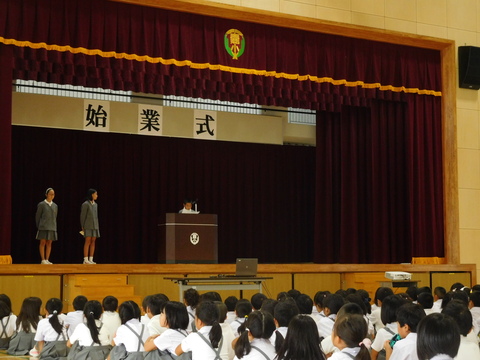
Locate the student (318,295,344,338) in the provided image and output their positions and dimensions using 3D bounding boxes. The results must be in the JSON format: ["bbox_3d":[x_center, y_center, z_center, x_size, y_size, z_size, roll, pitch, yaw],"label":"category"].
[{"bbox_3d":[0.797,1.385,8.763,0.390,0.697,0.530,3,-6,-35],"label":"student"}]

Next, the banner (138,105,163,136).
[{"bbox_3d":[-1.959,-1.314,21.302,0.589,0.679,0.020,3,-6,-31],"label":"banner"}]

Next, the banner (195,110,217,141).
[{"bbox_3d":[-0.775,-1.247,22.008,0.593,0.663,0.020,3,-6,-31],"label":"banner"}]

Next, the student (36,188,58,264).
[{"bbox_3d":[-3.593,0.858,18.057,0.400,1.415,0.260,3,-6,-29],"label":"student"}]

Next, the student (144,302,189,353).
[{"bbox_3d":[-0.591,1.299,7.666,0.390,0.678,0.530,5,-7,-45],"label":"student"}]

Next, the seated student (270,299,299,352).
[{"bbox_3d":[0.324,1.258,7.369,0.390,0.708,0.530,3,-6,-35],"label":"seated student"}]

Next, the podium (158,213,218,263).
[{"bbox_3d":[-1.026,1.198,19.570,1.140,1.000,0.520,3,-6,-31],"label":"podium"}]

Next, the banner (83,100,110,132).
[{"bbox_3d":[-3.042,-1.368,20.656,0.599,0.676,0.020,3,-6,-31],"label":"banner"}]

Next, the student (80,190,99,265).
[{"bbox_3d":[-2.859,0.885,18.496,0.380,1.438,0.270,5,-7,-44],"label":"student"}]

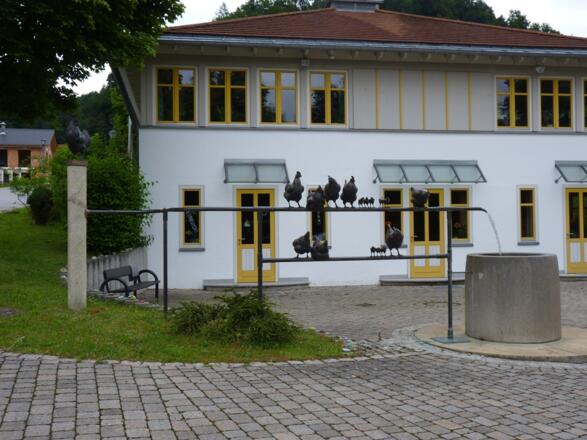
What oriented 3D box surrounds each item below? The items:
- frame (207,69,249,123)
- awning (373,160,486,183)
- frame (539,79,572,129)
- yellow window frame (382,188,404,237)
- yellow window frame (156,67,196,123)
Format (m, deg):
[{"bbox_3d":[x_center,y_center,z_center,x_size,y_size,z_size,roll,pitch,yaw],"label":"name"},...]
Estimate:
[{"bbox_3d":[-1.581,-2.997,15.993,0.948,1.338,0.100,-1,-1,-10],"label":"frame"},{"bbox_3d":[3.408,-1.222,16.514,2.802,0.611,0.600,-1,-1,-10],"label":"awning"},{"bbox_3d":[6.780,-3.023,17.067,0.911,1.313,0.120,-1,0,-10],"label":"frame"},{"bbox_3d":[2.498,-0.143,16.643,0.510,1.319,0.100,-1,-1,-10],"label":"yellow window frame"},{"bbox_3d":[-2.741,-2.917,15.387,0.910,1.298,0.120,-1,0,-10],"label":"yellow window frame"}]

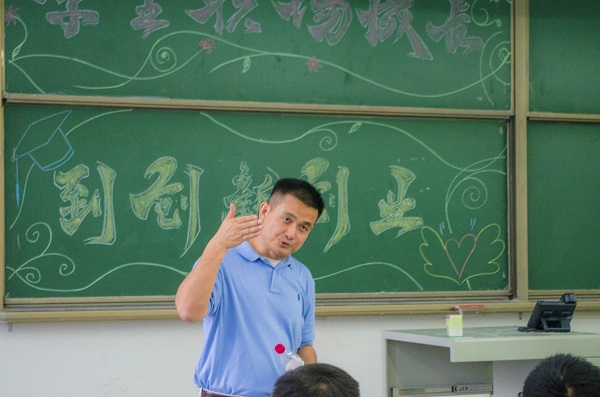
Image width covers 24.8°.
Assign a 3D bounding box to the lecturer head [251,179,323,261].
[{"bbox_3d":[-0.036,0.062,4.330,0.177,0.243,0.220,27,4,-21],"label":"lecturer head"}]

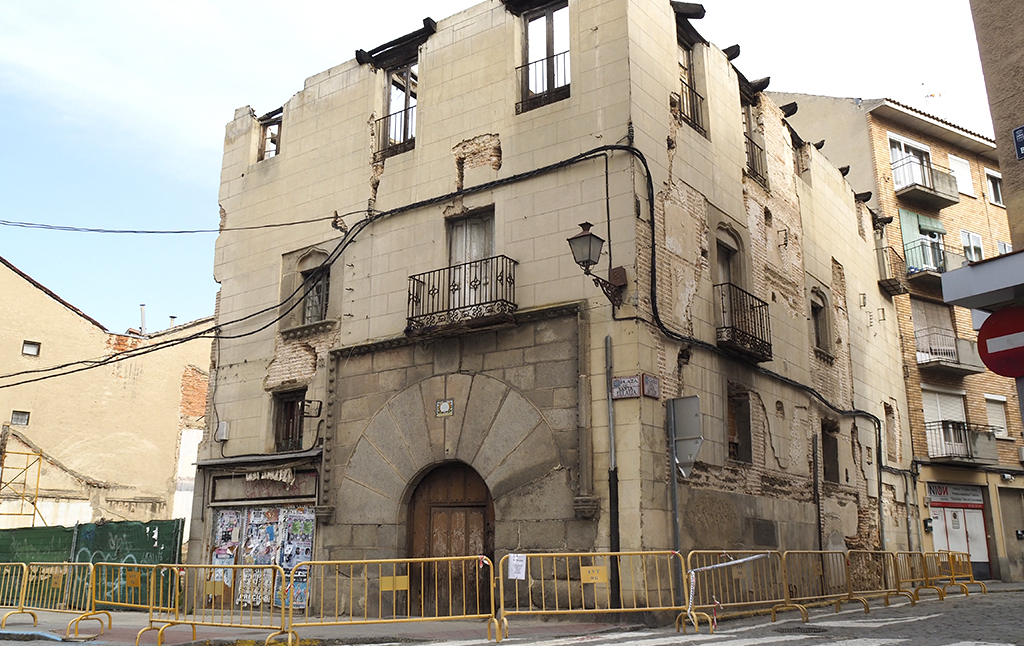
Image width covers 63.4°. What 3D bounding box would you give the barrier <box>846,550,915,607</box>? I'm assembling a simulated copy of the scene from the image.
[{"bbox_3d":[6.773,4.794,15.438,0.500,1.040,2.480,-13,-20,40],"label":"barrier"}]

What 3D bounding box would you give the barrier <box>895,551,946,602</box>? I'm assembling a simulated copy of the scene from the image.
[{"bbox_3d":[8.364,5.307,17.286,0.500,1.040,2.480,-11,-19,36],"label":"barrier"}]

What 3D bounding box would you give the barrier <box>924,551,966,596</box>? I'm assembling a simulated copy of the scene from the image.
[{"bbox_3d":[9.848,5.786,18.995,0.530,1.020,2.480,-12,-20,36],"label":"barrier"}]

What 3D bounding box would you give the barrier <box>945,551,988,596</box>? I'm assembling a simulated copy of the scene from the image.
[{"bbox_3d":[11.390,6.344,20.923,0.530,1.020,2.480,-11,-20,36],"label":"barrier"}]

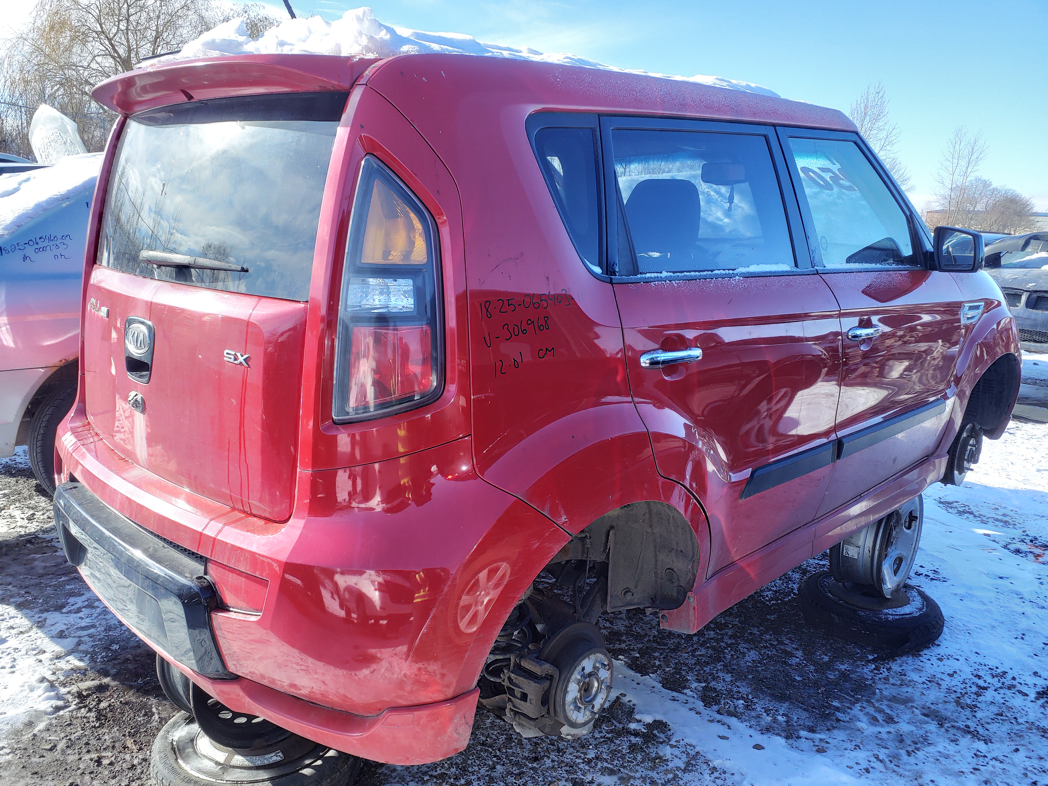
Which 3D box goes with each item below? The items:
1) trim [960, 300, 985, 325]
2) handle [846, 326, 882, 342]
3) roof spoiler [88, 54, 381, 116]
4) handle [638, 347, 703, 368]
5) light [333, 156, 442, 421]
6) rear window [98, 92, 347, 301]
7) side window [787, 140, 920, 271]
[{"bbox_3d":[1.740,-0.312,3.061,0.220,0.095,0.030,-10,17,-39],"label":"trim"},{"bbox_3d":[1.003,-0.177,2.325,0.217,0.038,0.050,-11,18,-44],"label":"handle"},{"bbox_3d":[-0.701,-0.683,1.742,0.215,0.115,1.130,-11,18,-44],"label":"roof spoiler"},{"bbox_3d":[0.308,-0.073,1.649,0.217,0.038,0.050,-11,18,-44],"label":"handle"},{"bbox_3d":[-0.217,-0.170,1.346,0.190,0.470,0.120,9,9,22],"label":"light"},{"bbox_3d":[-0.755,-0.449,1.746,1.110,0.410,0.080,14,3,44],"label":"rear window"},{"bbox_3d":[1.062,-0.600,2.496,0.750,0.420,0.045,-11,-2,-44],"label":"side window"}]

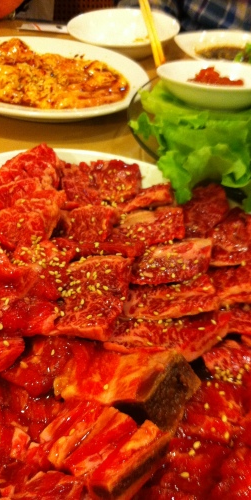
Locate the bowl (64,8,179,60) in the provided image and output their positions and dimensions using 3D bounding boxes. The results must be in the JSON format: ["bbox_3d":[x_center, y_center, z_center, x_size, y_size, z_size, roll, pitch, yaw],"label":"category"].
[{"bbox_3d":[-0.002,-0.279,0.672,0.146,0.036,0.146,1,42,-1],"label":"bowl"}]

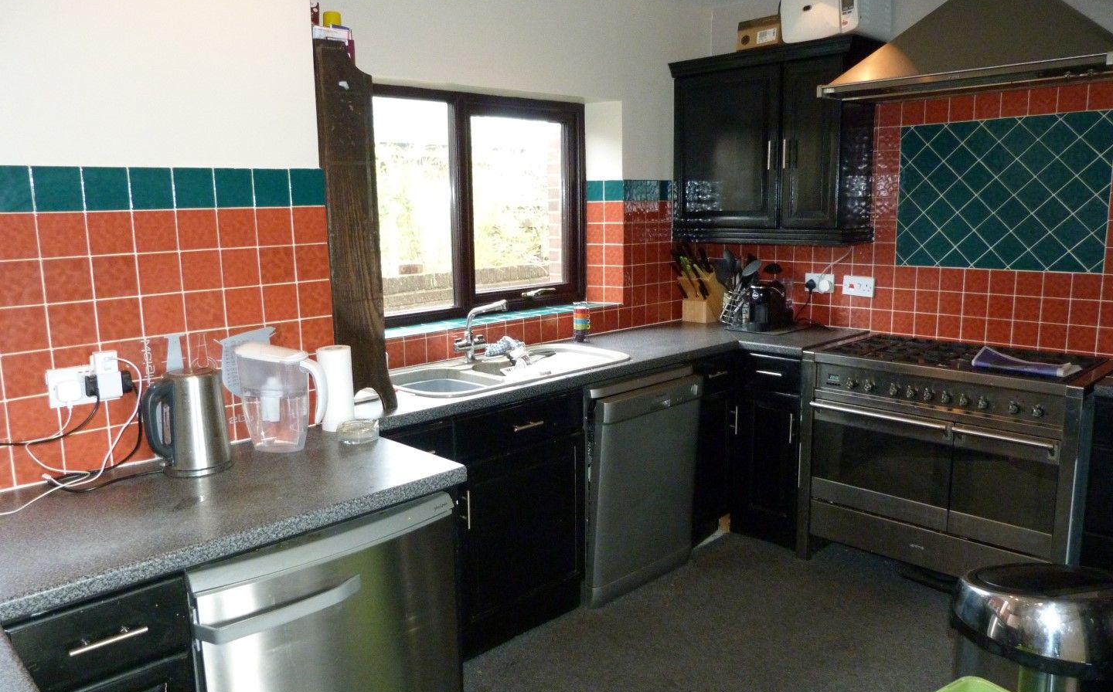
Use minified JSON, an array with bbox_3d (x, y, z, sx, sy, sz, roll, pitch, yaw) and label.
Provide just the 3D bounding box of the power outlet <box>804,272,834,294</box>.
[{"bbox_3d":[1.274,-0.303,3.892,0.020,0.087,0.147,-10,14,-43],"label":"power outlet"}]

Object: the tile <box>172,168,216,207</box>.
[{"bbox_3d":[-0.899,-0.390,1.994,0.098,0.098,0.008,-11,14,-44],"label":"tile"}]

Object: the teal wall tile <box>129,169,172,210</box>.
[{"bbox_3d":[-0.977,-0.379,1.943,0.100,0.100,0.008,-10,14,-42],"label":"teal wall tile"}]

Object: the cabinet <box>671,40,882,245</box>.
[{"bbox_3d":[1.016,-0.922,3.792,0.360,0.850,0.940,-10,14,-42],"label":"cabinet"}]

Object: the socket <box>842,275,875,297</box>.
[{"bbox_3d":[1.414,-0.278,3.757,0.015,0.087,0.147,-10,14,-43],"label":"socket"}]

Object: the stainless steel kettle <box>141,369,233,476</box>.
[{"bbox_3d":[-0.861,0.175,1.871,0.155,0.236,0.200,7,13,40],"label":"stainless steel kettle"}]

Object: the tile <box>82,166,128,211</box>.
[{"bbox_3d":[-1.039,-0.362,1.857,0.098,0.098,0.008,-11,14,-44],"label":"tile"}]

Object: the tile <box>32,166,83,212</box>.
[{"bbox_3d":[-1.109,-0.349,1.789,0.098,0.098,0.008,-11,14,-44],"label":"tile"}]

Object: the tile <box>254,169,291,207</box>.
[{"bbox_3d":[-0.759,-0.421,2.143,0.100,0.100,0.008,-10,14,-42],"label":"tile"}]

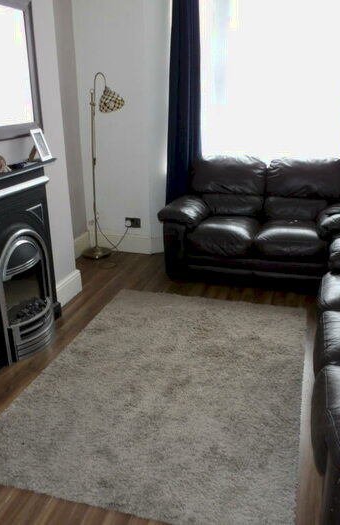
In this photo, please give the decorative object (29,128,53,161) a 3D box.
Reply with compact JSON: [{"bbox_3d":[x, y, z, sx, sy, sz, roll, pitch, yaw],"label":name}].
[{"bbox_3d":[-0.780,-0.716,2.950,0.090,0.182,0.135,6,21,18],"label":"decorative object"}]

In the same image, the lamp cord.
[{"bbox_3d":[-0.518,-0.229,4.501,0.280,0.310,0.120,5,21,15],"label":"lamp cord"}]

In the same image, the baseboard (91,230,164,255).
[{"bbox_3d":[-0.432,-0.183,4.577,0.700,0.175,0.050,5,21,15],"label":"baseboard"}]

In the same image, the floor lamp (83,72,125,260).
[{"bbox_3d":[-0.595,-0.810,4.239,0.460,1.585,0.260,8,22,23],"label":"floor lamp"}]

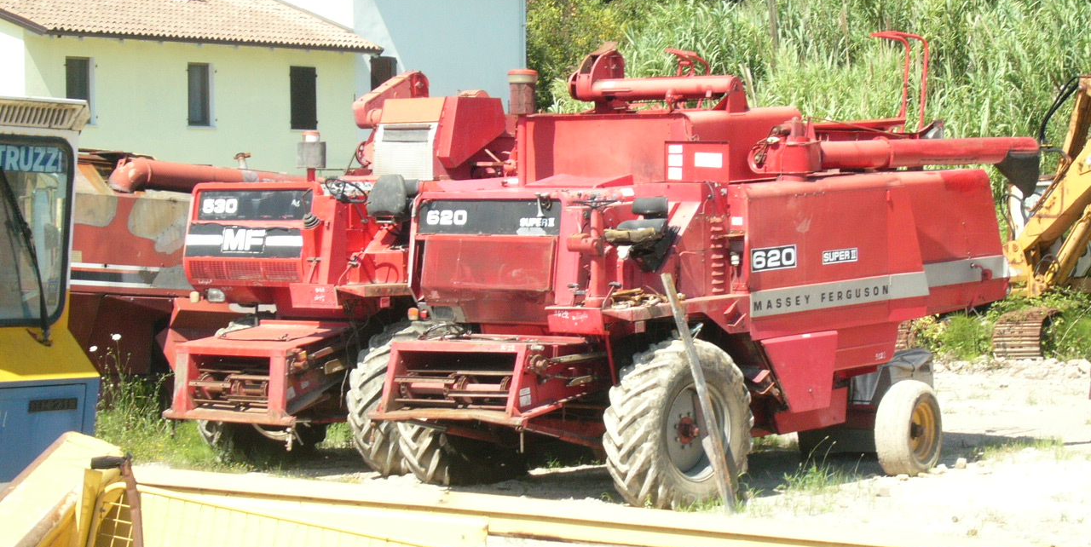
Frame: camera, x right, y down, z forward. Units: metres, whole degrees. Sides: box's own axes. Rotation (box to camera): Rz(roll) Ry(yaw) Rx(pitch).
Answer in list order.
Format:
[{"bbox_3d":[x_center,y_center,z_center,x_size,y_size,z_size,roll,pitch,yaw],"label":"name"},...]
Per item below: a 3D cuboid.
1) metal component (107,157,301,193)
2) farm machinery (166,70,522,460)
[{"bbox_3d":[-3.380,-0.954,34.532,3.010,0.400,0.350,5,0,-25],"label":"metal component"},{"bbox_3d":[-0.909,-0.128,32.738,2.800,3.950,6.800,2,5,42],"label":"farm machinery"}]

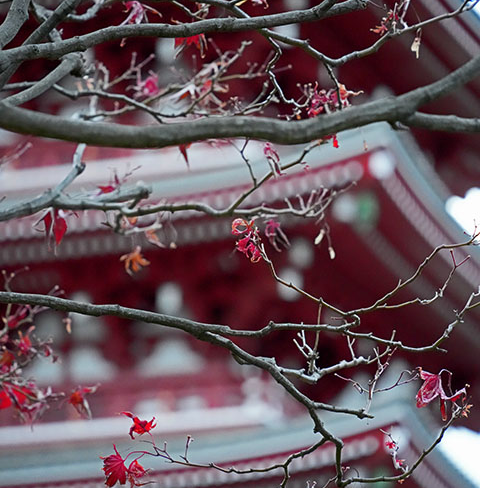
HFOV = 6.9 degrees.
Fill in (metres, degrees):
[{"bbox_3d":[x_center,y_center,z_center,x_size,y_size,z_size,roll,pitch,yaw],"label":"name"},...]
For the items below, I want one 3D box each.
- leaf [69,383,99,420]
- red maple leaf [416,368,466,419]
[{"bbox_3d":[-0.227,0.228,5.800,0.044,0.048,0.032,0,-15,0],"label":"leaf"},{"bbox_3d":[0.272,0.203,5.400,0.068,0.068,0.040,0,-15,0],"label":"red maple leaf"}]

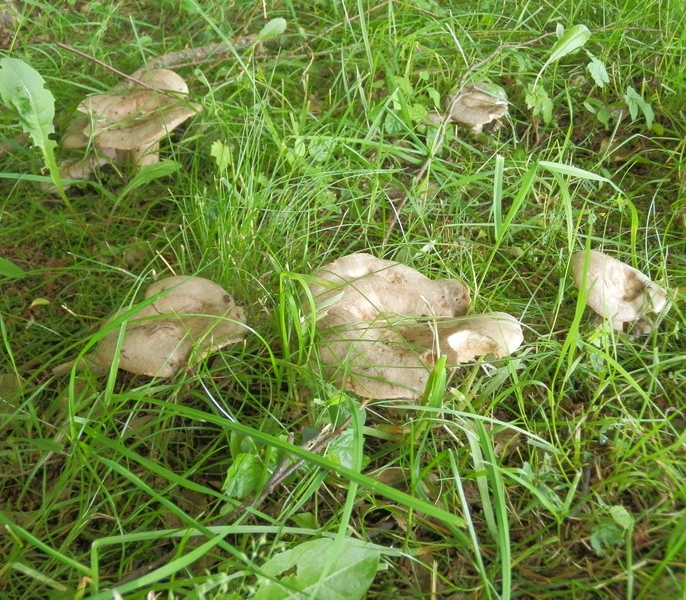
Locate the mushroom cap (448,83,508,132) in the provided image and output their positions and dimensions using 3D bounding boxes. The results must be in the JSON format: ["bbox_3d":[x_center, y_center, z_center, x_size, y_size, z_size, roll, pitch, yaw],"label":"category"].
[{"bbox_3d":[0.160,-0.226,1.010,0.073,0.042,0.066,0,38,0],"label":"mushroom cap"}]

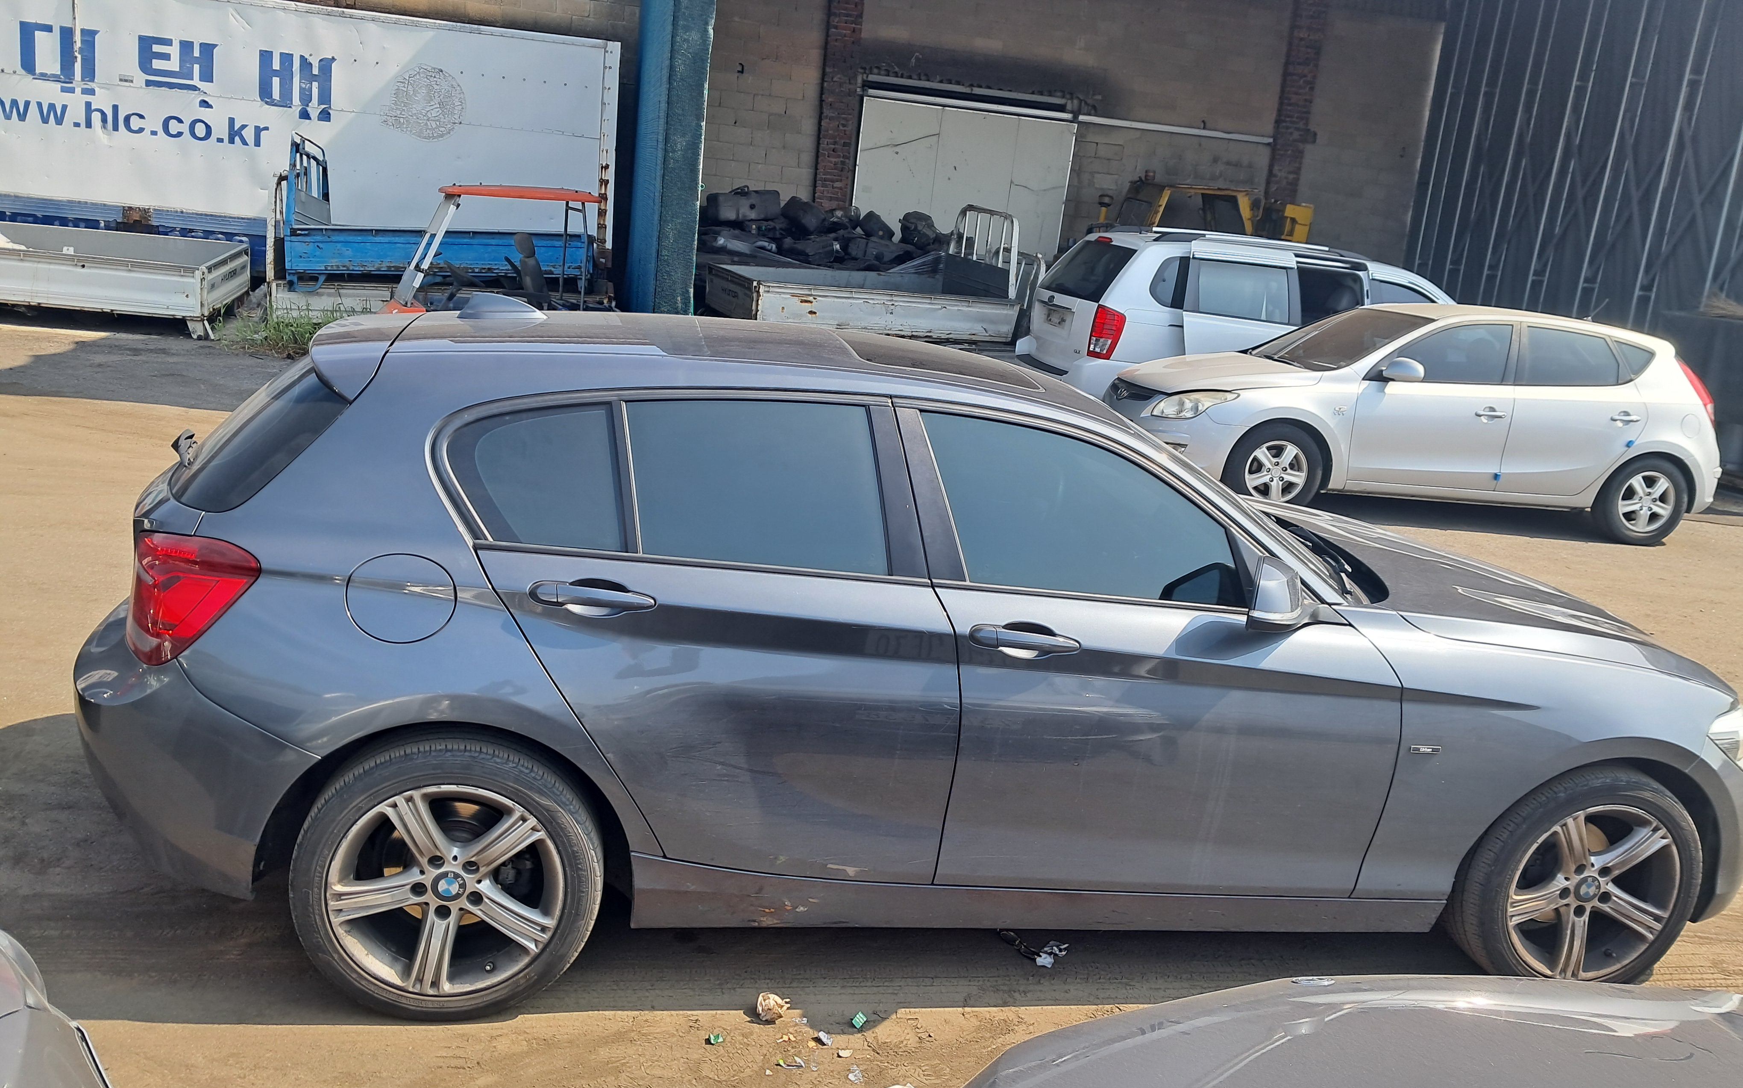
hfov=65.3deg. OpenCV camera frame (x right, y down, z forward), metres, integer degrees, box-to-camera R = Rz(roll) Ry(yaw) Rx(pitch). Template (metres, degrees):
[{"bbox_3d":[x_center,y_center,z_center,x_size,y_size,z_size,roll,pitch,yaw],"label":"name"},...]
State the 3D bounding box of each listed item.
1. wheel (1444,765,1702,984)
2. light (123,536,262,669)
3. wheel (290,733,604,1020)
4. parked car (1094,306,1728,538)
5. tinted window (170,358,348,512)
[{"bbox_3d":[1.744,0.826,3.411,0.628,0.628,0.228,2,13,-12],"label":"wheel"},{"bbox_3d":[-1.386,0.092,2.772,0.330,0.285,0.280,3,13,-11],"label":"light"},{"bbox_3d":[-0.892,0.695,2.910,0.628,0.628,0.228,3,13,-11],"label":"wheel"},{"bbox_3d":[3.956,-1.010,9.982,4.245,1.480,1.775,4,13,-5],"label":"parked car"},{"bbox_3d":[-1.438,-0.298,3.345,0.490,0.120,1.120,-38,17,1],"label":"tinted window"}]

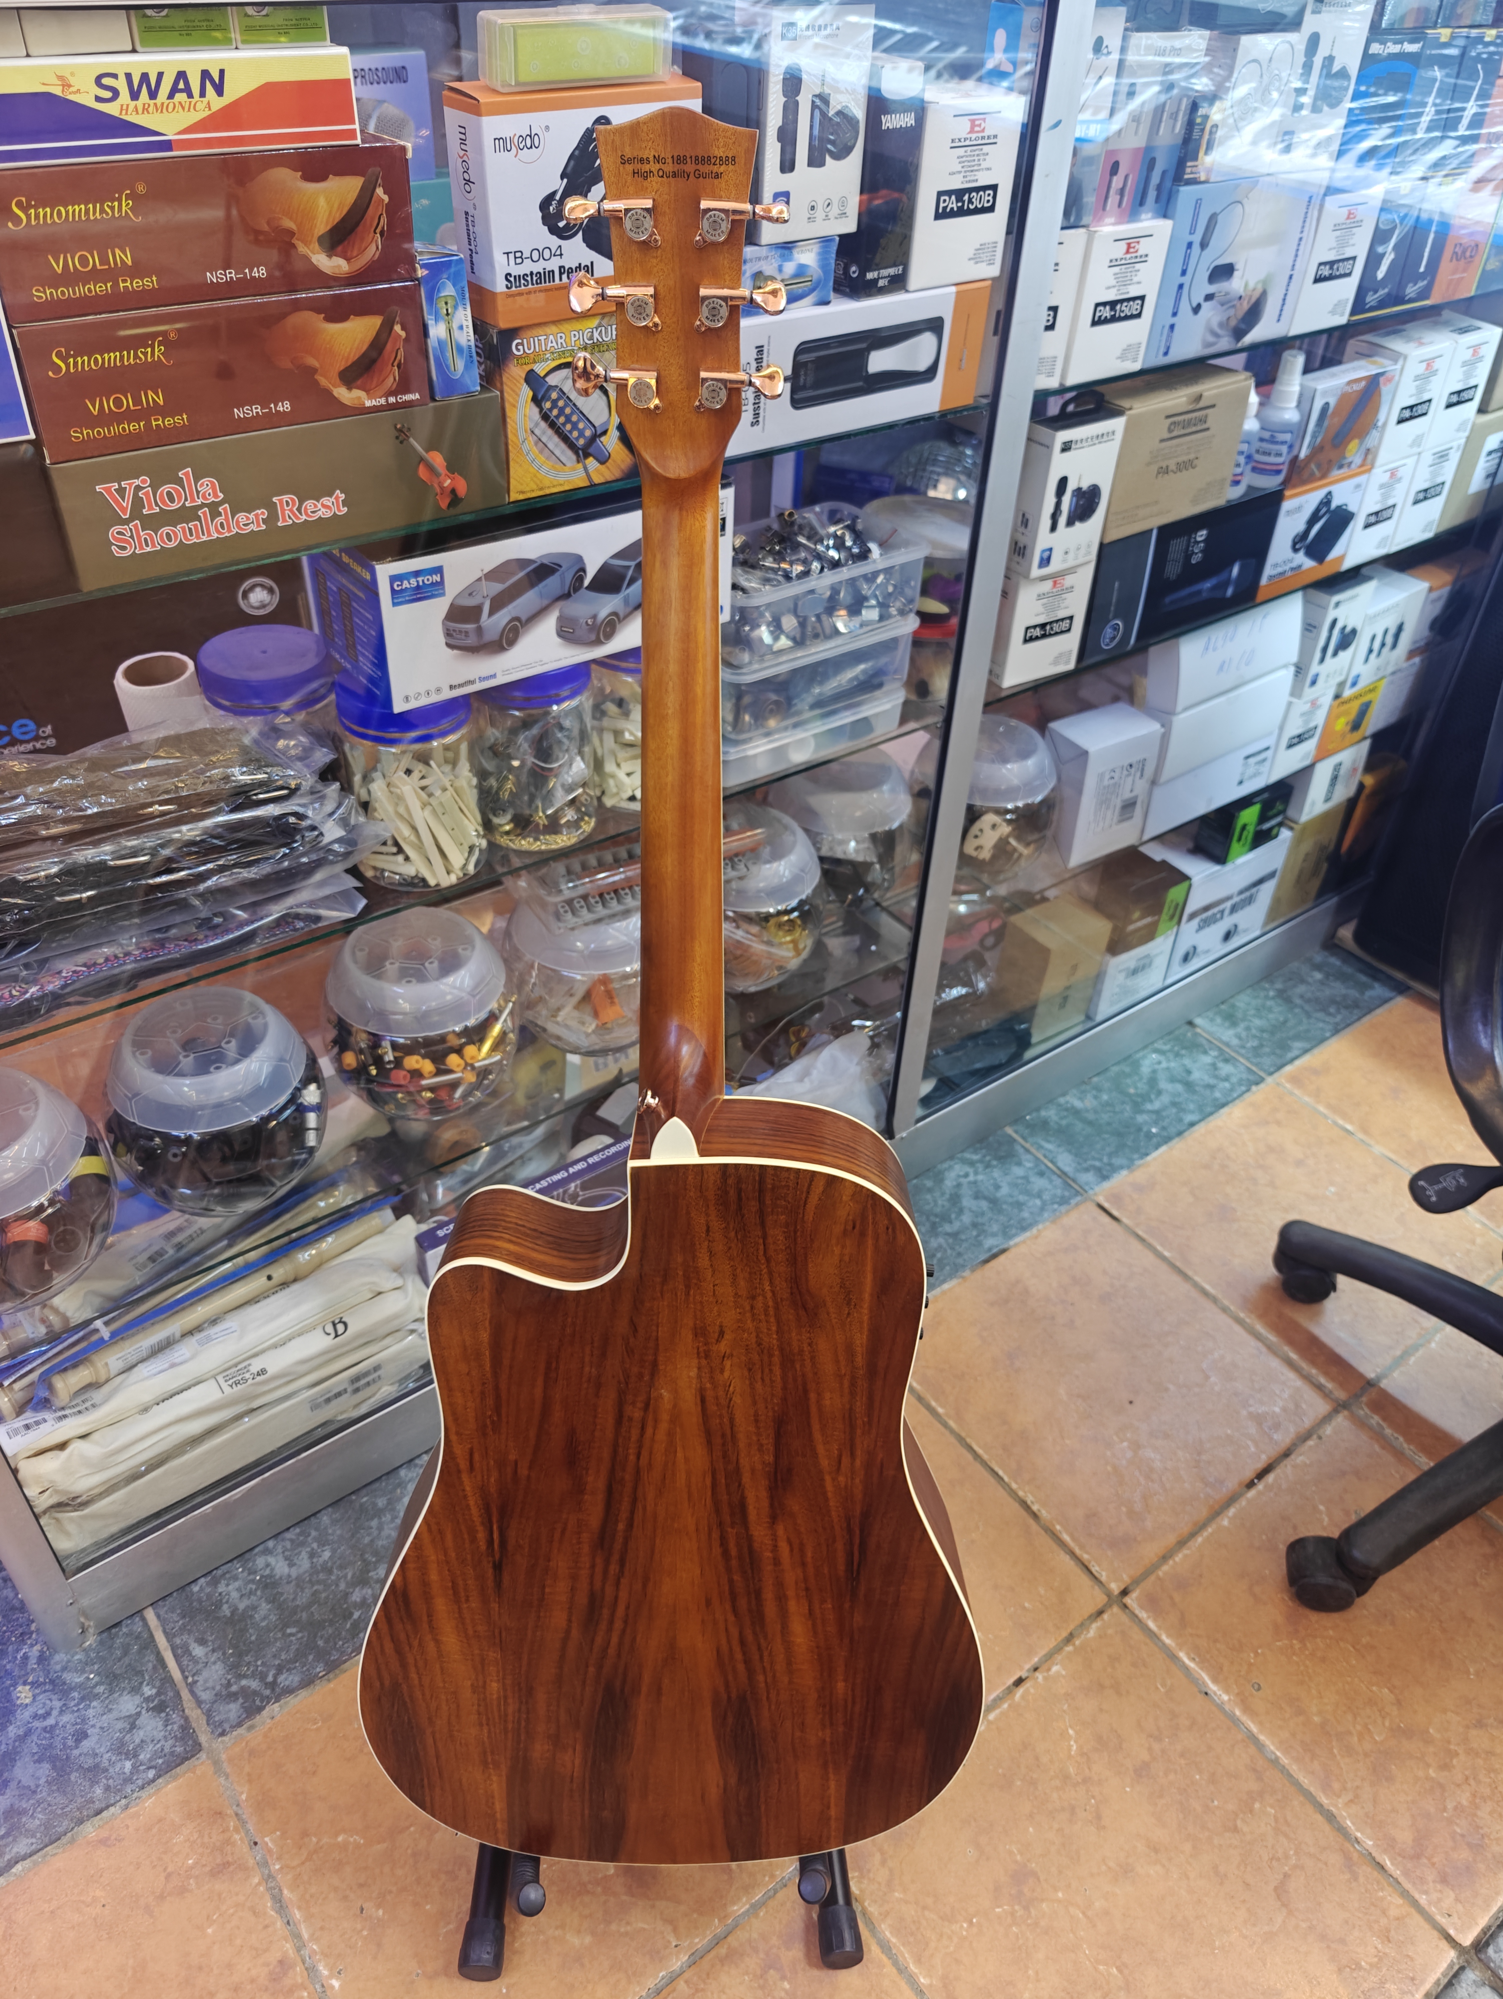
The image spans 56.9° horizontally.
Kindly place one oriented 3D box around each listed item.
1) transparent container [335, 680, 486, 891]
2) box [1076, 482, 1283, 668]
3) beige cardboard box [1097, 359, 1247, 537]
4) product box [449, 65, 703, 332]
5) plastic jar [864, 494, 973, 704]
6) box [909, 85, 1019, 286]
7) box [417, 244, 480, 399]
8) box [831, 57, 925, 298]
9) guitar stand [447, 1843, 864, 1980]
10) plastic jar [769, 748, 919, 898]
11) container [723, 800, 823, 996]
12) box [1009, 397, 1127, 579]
[{"bbox_3d":[-0.245,-0.163,1.006,0.095,0.147,0.095,2,39,-1],"label":"transparent container"},{"bbox_3d":[0.400,-0.428,1.361,0.260,0.112,0.068,-24,46,-29],"label":"box"},{"bbox_3d":[0.367,-0.501,1.268,0.176,0.116,0.062,-26,47,-30],"label":"beige cardboard box"},{"bbox_3d":[-0.097,-0.466,0.806,0.148,0.112,0.039,-26,47,-30],"label":"product box"},{"bbox_3d":[0.161,-0.372,1.284,0.122,0.154,0.122,2,39,-1],"label":"plastic jar"},{"bbox_3d":[0.131,-0.565,0.967,0.095,0.110,0.055,-26,47,-30],"label":"box"},{"bbox_3d":[-0.186,-0.403,0.826,0.027,0.073,0.031,-24,46,-29],"label":"box"},{"bbox_3d":[0.081,-0.569,0.964,0.044,0.137,0.044,-24,46,-29],"label":"box"},{"bbox_3d":[-0.059,0.483,0.994,0.285,0.300,0.290,2,39,-2],"label":"guitar stand"},{"bbox_3d":[0.091,-0.172,1.382,0.150,0.155,0.150,2,39,-1],"label":"plastic jar"},{"bbox_3d":[-0.011,-0.100,1.382,0.164,0.151,0.164,2,39,-1],"label":"container"},{"bbox_3d":[0.267,-0.431,1.182,0.082,0.124,0.028,-23,46,-28],"label":"box"}]

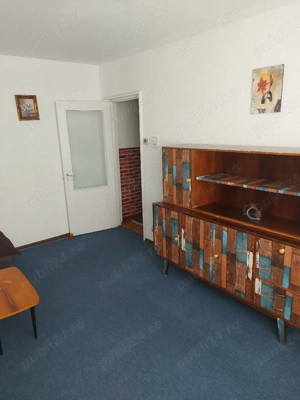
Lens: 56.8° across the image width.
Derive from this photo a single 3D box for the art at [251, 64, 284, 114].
[{"bbox_3d":[0.967,-0.904,2.293,0.025,0.353,0.265,-14,20,-38],"label":"art"}]

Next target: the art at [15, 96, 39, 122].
[{"bbox_3d":[-1.587,-1.190,3.585,0.265,0.308,0.030,-14,20,-38],"label":"art"}]

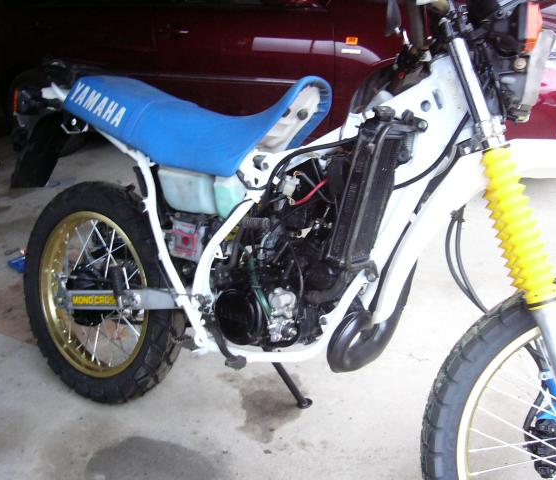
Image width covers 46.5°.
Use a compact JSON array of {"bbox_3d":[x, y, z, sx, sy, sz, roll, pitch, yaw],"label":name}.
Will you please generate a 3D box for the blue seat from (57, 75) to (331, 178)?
[{"bbox_3d":[-0.228,-0.314,1.655,0.785,0.245,0.226,13,12,34],"label":"blue seat"}]

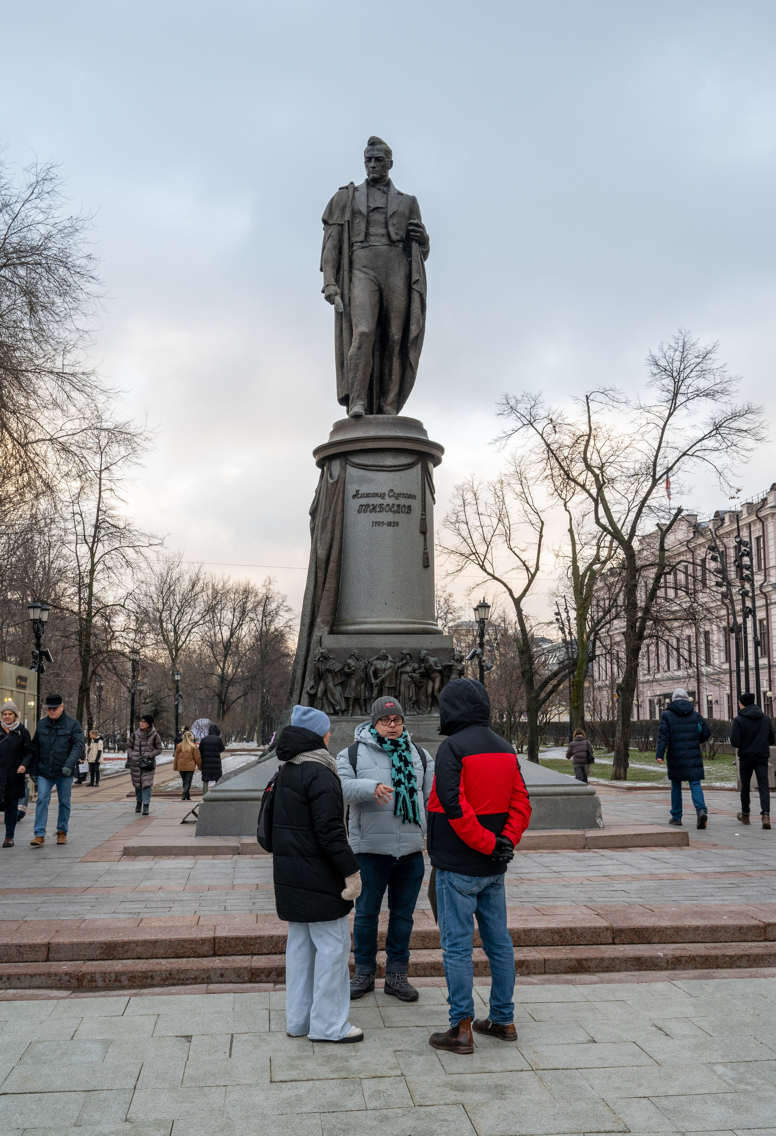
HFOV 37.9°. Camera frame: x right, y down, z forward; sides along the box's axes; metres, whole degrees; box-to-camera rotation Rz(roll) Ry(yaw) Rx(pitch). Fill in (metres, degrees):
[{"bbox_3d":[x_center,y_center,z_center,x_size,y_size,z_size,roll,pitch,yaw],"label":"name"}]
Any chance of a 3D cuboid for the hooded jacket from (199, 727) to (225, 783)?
[{"bbox_3d":[-4.002,4.232,25.795,0.560,1.300,0.400,-1,-8,2],"label":"hooded jacket"}]

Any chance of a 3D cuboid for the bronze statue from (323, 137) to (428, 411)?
[{"bbox_3d":[-0.187,-4.271,16.653,1.620,4.440,1.350,-1,-8,0],"label":"bronze statue"}]

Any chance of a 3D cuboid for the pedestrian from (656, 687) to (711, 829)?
[{"bbox_3d":[3.903,2.500,14.986,0.660,1.800,0.550,-1,-8,7],"label":"pedestrian"}]

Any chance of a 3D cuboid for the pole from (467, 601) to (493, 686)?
[{"bbox_3d":[2.515,3.333,30.323,0.600,5.110,1.150,1,-8,-8],"label":"pole"}]

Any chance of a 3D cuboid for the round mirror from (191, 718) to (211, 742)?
[{"bbox_3d":[-7.404,6.588,45.531,1.070,1.070,0.100,1,-8,-8],"label":"round mirror"}]

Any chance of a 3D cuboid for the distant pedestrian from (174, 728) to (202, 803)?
[{"bbox_3d":[-4.623,4.539,26.077,0.580,1.580,0.450,0,-8,-5],"label":"distant pedestrian"}]

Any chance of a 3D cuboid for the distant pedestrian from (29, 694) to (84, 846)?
[{"bbox_3d":[-3.989,2.407,13.633,0.570,1.770,0.480,-1,-8,3],"label":"distant pedestrian"}]

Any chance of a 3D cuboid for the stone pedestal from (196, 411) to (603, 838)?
[{"bbox_3d":[-0.125,0.693,16.128,4.850,5.550,4.850,1,-8,-7],"label":"stone pedestal"}]

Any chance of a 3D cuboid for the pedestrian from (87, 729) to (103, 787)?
[{"bbox_3d":[-8.428,5.484,32.565,0.400,1.660,0.500,5,-10,-34],"label":"pedestrian"}]

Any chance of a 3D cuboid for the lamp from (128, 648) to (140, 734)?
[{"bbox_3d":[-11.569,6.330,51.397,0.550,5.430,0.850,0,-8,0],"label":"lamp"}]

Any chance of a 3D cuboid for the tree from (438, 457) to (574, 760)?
[{"bbox_3d":[4.529,1.706,43.145,5.300,12.170,5.200,0,-8,0],"label":"tree"}]

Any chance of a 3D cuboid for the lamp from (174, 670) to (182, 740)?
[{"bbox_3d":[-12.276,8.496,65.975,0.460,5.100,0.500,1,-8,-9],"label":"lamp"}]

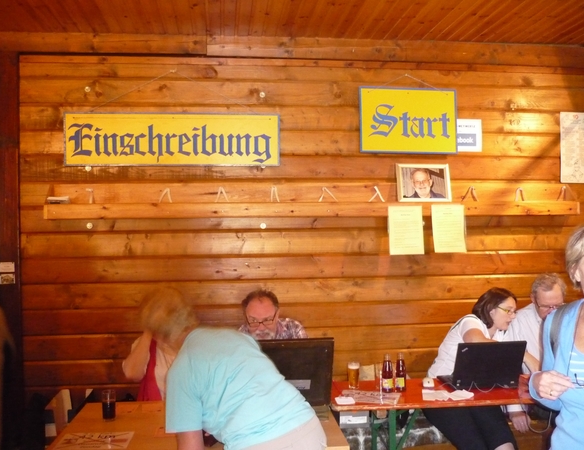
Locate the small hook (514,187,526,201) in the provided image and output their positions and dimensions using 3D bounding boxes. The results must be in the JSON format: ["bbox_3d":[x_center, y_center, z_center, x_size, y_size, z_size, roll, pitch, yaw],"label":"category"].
[{"bbox_3d":[1.473,-0.196,3.696,0.068,0.087,0.035,-1,-1,-6],"label":"small hook"}]

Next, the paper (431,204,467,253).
[{"bbox_3d":[0.968,0.025,3.532,0.210,0.297,0.008,-1,-5,-6],"label":"paper"}]

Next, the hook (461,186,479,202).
[{"bbox_3d":[1.130,-0.189,3.620,0.114,0.106,0.040,-1,1,-7],"label":"hook"}]

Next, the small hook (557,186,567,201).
[{"bbox_3d":[1.743,-0.195,3.690,0.064,0.105,0.040,-1,1,-7],"label":"small hook"}]

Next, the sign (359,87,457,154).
[{"bbox_3d":[0.741,-0.666,3.645,0.634,0.415,0.022,-1,-1,-6],"label":"sign"}]

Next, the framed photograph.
[{"bbox_3d":[0.821,-0.261,3.559,0.340,0.237,0.025,-1,-11,-6],"label":"framed photograph"}]

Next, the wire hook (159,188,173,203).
[{"bbox_3d":[-0.750,-0.172,3.405,0.078,0.093,0.040,-1,1,-7],"label":"wire hook"}]

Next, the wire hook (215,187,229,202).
[{"bbox_3d":[-0.428,-0.184,3.485,0.082,0.095,0.035,-1,-1,-6],"label":"wire hook"}]

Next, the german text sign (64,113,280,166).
[{"bbox_3d":[-0.718,-0.508,3.429,1.274,0.315,0.022,-1,1,-7],"label":"german text sign"}]

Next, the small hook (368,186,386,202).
[{"bbox_3d":[0.535,-0.192,3.592,0.106,0.101,0.035,-1,-1,-6],"label":"small hook"}]

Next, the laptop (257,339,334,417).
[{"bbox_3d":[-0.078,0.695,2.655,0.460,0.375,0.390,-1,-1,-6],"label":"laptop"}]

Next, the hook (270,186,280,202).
[{"bbox_3d":[-0.100,-0.182,3.479,0.056,0.103,0.040,-1,1,-7],"label":"hook"}]

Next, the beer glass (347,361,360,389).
[{"bbox_3d":[0.334,0.813,3.093,0.064,0.138,0.064,-1,-1,-6],"label":"beer glass"}]

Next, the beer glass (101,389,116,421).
[{"bbox_3d":[-0.834,0.823,2.609,0.063,0.138,0.063,-1,-1,-6],"label":"beer glass"}]

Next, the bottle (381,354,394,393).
[{"bbox_3d":[0.494,0.760,2.930,0.058,0.194,0.058,0,1,9],"label":"bottle"}]

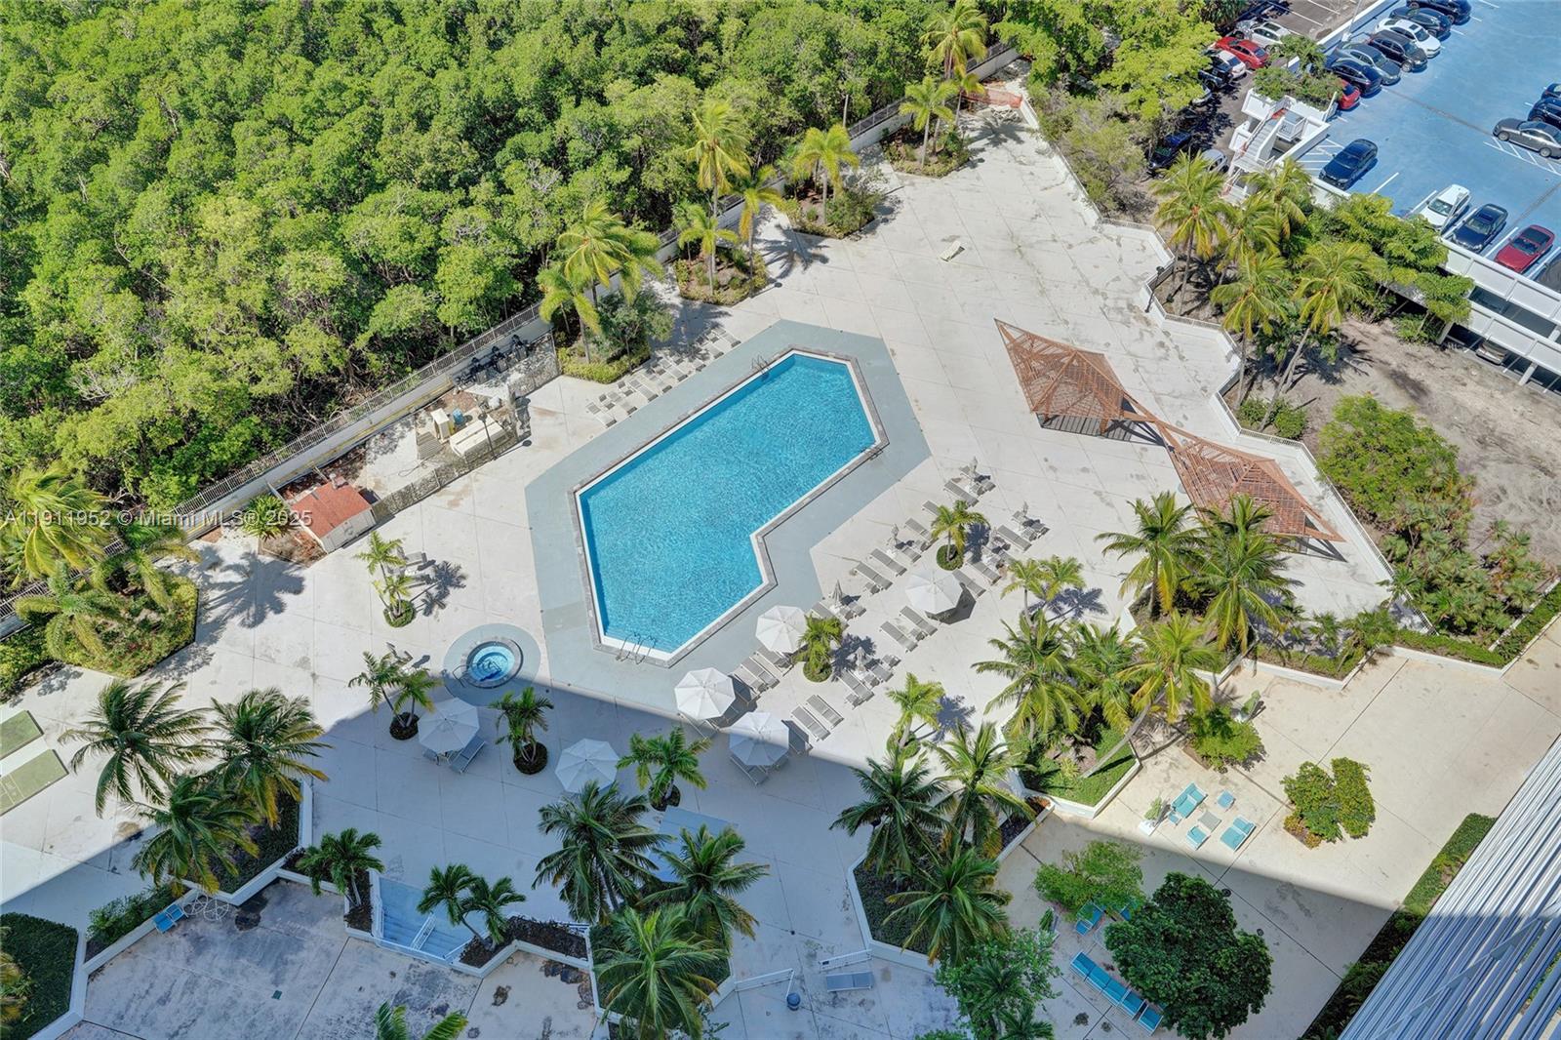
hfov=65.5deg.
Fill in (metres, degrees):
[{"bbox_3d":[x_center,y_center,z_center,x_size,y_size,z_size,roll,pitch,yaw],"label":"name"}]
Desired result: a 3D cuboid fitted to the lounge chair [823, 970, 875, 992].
[{"bbox_3d":[2.840,19.208,50.358,1.950,0.420,0.680,-3,51,-2],"label":"lounge chair"}]

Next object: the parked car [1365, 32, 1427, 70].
[{"bbox_3d":[44.940,-34.309,87.664,1.830,1.580,4.500,-36,58,-24],"label":"parked car"}]

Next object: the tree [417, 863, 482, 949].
[{"bbox_3d":[-14.023,17.172,52.944,2.600,6.000,2.600,0,51,0],"label":"tree"}]

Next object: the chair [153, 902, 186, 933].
[{"bbox_3d":[-27.025,17.601,53.682,1.100,0.820,0.880,-37,59,-25],"label":"chair"}]

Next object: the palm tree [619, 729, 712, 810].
[{"bbox_3d":[-5.031,11.474,54.630,3.900,4.500,3.000,-2,51,0],"label":"palm tree"}]

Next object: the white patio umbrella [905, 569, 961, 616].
[{"bbox_3d":[7.860,4.131,62.352,2.900,2.750,2.900,-2,51,0],"label":"white patio umbrella"}]

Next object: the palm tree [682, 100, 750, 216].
[{"bbox_3d":[-4.011,-20.747,79.286,4.300,12.000,4.300,0,51,0],"label":"palm tree"}]

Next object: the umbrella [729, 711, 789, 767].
[{"bbox_3d":[-0.959,10.459,56.035,2.750,2.550,2.750,0,51,0],"label":"umbrella"}]

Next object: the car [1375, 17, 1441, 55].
[{"bbox_3d":[46.041,-35.335,88.819,1.840,1.450,4.650,-37,59,-25],"label":"car"}]

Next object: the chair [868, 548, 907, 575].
[{"bbox_3d":[6.084,2.456,68.056,2.060,0.400,0.690,35,59,25],"label":"chair"}]

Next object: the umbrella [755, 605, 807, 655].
[{"bbox_3d":[0.192,6.168,63.677,2.950,2.600,2.950,0,51,0],"label":"umbrella"}]

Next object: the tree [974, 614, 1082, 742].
[{"bbox_3d":[11.179,8.103,54.452,4.500,7.500,4.600,0,51,0],"label":"tree"}]

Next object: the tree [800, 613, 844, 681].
[{"bbox_3d":[1.964,6.443,58.585,2.100,4.300,2.100,-2,51,0],"label":"tree"}]

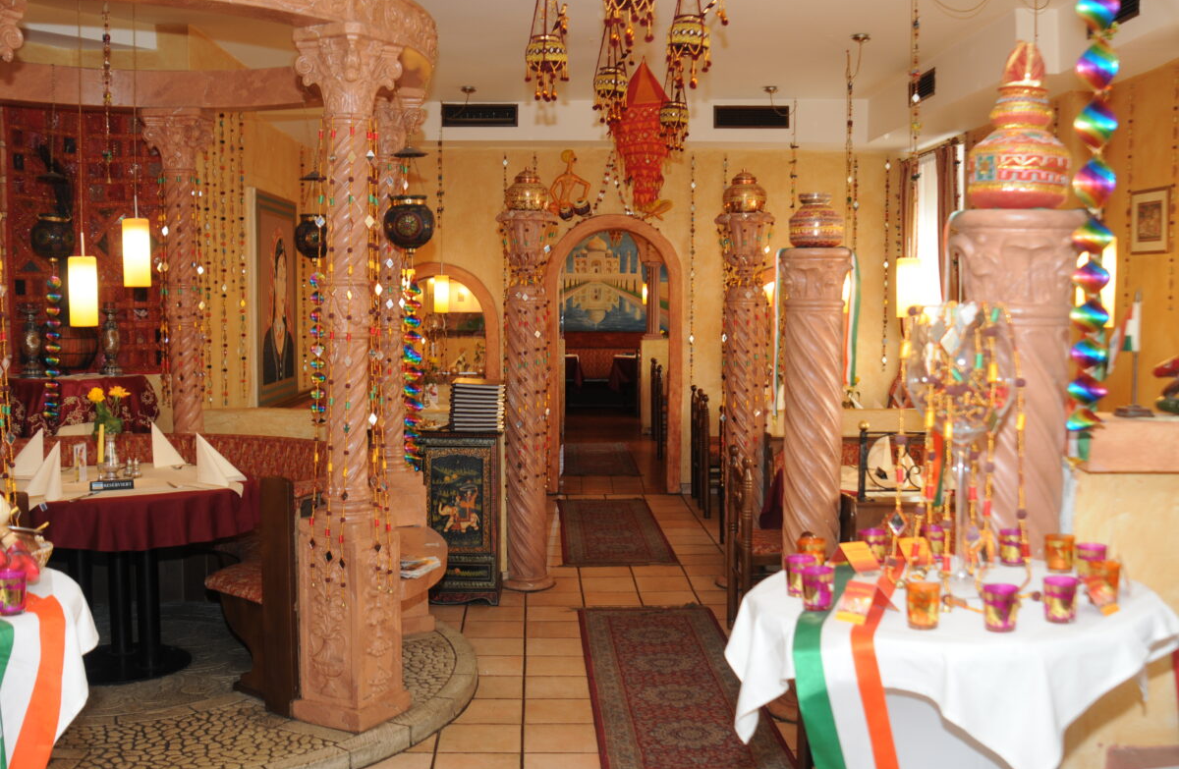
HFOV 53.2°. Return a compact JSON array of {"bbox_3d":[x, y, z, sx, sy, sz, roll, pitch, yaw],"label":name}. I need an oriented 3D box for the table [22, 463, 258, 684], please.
[{"bbox_3d":[-1.918,0.800,4.964,1.140,0.770,1.140,0,4,-3],"label":"table"}]

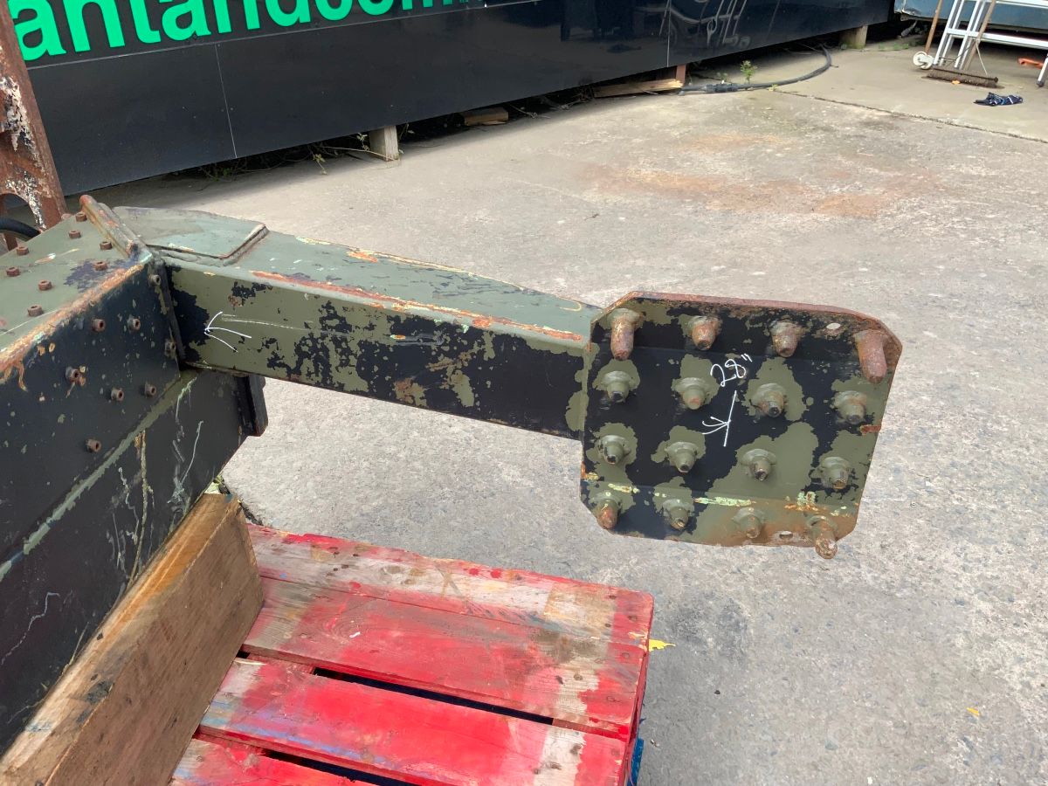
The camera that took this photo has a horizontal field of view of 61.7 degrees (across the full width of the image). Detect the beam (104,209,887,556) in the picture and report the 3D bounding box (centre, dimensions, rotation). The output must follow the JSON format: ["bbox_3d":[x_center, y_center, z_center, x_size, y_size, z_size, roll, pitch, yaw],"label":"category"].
[{"bbox_3d":[-0.073,-0.030,1.198,1.038,0.340,0.276,6,28,8],"label":"beam"}]

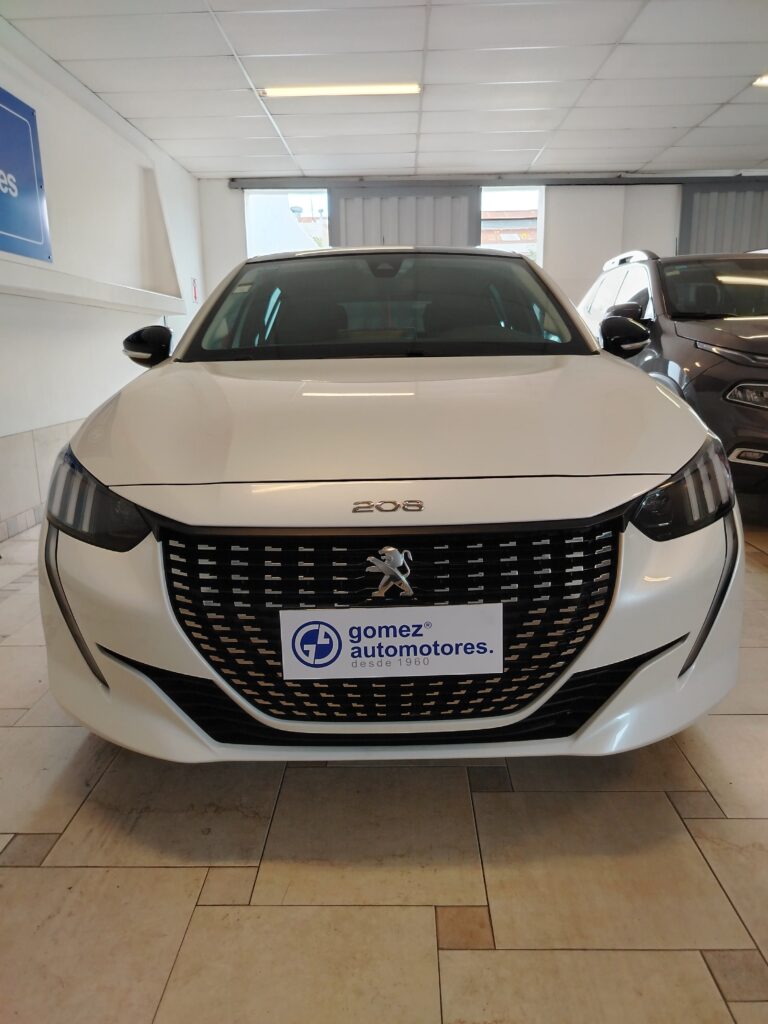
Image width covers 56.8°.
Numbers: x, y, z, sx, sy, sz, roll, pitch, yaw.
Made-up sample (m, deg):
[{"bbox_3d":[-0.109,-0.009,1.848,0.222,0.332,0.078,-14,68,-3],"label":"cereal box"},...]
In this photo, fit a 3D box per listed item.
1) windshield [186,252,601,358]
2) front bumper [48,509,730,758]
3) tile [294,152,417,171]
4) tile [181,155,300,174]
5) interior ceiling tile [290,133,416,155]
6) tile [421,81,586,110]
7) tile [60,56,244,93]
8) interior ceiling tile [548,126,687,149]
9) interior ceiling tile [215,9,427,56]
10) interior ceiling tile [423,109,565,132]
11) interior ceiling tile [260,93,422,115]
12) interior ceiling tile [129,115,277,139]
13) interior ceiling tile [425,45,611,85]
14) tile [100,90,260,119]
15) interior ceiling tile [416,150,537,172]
[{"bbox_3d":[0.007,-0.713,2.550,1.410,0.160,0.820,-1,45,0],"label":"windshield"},{"bbox_3d":[0.025,0.215,1.527,1.720,0.530,0.500,-1,13,0],"label":"front bumper"},{"bbox_3d":[-0.268,-3.560,7.196,1.204,0.020,0.598,0,13,2],"label":"tile"},{"bbox_3d":[-1.469,-3.544,7.232,1.177,0.030,0.607,-1,13,2],"label":"tile"},{"bbox_3d":[-0.290,-3.418,6.606,1.214,0.030,0.607,-1,13,2],"label":"interior ceiling tile"},{"bbox_3d":[0.892,-3.155,5.388,1.214,0.030,0.607,-1,13,2],"label":"tile"},{"bbox_3d":[-1.528,-3.012,4.884,1.161,0.020,0.598,0,13,2],"label":"tile"},{"bbox_3d":[2.142,-3.444,6.534,1.204,0.020,0.598,0,13,2],"label":"interior ceiling tile"},{"bbox_3d":[-0.353,-2.886,4.260,1.204,0.020,0.598,0,13,2],"label":"interior ceiling tile"},{"bbox_3d":[0.911,-3.300,5.984,1.204,0.020,0.598,0,13,2],"label":"interior ceiling tile"},{"bbox_3d":[-0.319,-3.156,5.434,1.204,0.020,0.598,0,13,2],"label":"interior ceiling tile"},{"bbox_3d":[-1.501,-3.270,6.050,1.177,0.030,0.607,-1,13,2],"label":"interior ceiling tile"},{"bbox_3d":[0.876,-3.018,4.797,1.214,0.030,0.607,-1,13,2],"label":"interior ceiling tile"},{"bbox_3d":[-1.517,-3.133,5.458,1.177,0.030,0.607,-1,13,2],"label":"tile"},{"bbox_3d":[0.945,-3.569,7.158,1.204,0.020,0.598,0,13,2],"label":"interior ceiling tile"}]

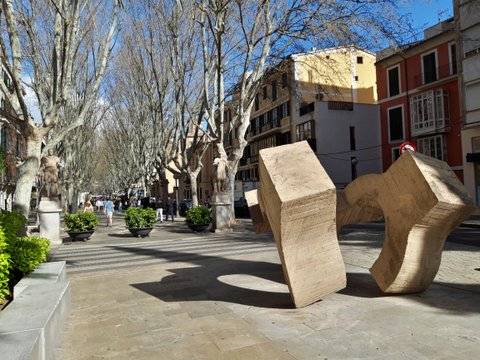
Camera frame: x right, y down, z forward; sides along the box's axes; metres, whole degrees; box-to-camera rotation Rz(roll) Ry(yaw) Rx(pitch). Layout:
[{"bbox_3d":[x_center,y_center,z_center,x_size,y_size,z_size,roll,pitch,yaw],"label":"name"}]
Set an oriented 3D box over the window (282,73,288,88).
[{"bbox_3d":[4.901,-10.764,39.000,0.200,1.450,1.150,-1,-2,-21],"label":"window"}]

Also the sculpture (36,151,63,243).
[{"bbox_3d":[-7.173,0.635,13.654,0.900,3.450,0.880,0,-3,-22],"label":"sculpture"}]

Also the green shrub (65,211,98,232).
[{"bbox_3d":[-6.310,1.621,14.348,1.230,0.800,1.230,0,-3,-22],"label":"green shrub"}]

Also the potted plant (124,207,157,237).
[{"bbox_3d":[-4.176,1.747,15.174,1.260,1.220,1.260,-1,-2,-21],"label":"potted plant"}]

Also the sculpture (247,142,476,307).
[{"bbox_3d":[1.850,0.590,6.200,3.350,2.360,2.800,-1,-3,-17],"label":"sculpture"}]

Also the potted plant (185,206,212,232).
[{"bbox_3d":[-1.905,1.808,16.454,1.240,1.170,1.240,0,-3,-22],"label":"potted plant"}]

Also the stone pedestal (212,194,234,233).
[{"bbox_3d":[-0.759,1.422,15.626,0.700,1.670,0.700,-1,-2,-21],"label":"stone pedestal"}]

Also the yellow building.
[{"bbox_3d":[8.408,-5.407,49.317,13.000,18.400,17.000,0,-3,-22],"label":"yellow building"}]

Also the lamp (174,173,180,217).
[{"bbox_3d":[-4.804,1.248,27.687,0.360,3.150,0.360,-1,-2,-21],"label":"lamp"}]

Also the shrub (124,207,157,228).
[{"bbox_3d":[-4.124,1.545,14.910,1.300,0.860,1.300,0,-3,-22],"label":"shrub"}]

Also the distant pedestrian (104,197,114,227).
[{"bbox_3d":[-7.533,1.820,20.751,0.520,1.720,0.360,-1,-2,-21],"label":"distant pedestrian"}]

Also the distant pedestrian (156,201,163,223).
[{"bbox_3d":[-5.348,2.014,23.901,0.500,1.680,0.420,0,-3,-22],"label":"distant pedestrian"}]

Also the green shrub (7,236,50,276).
[{"bbox_3d":[-3.773,1.358,6.400,0.700,0.640,0.780,-1,-2,-21],"label":"green shrub"}]

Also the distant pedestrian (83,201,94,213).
[{"bbox_3d":[-8.531,1.920,20.300,0.500,1.660,0.380,0,-3,-22],"label":"distant pedestrian"}]

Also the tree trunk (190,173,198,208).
[{"bbox_3d":[-3.536,1.093,28.139,0.500,3.250,0.500,-1,-2,-21],"label":"tree trunk"}]

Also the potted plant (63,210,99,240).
[{"bbox_3d":[-6.306,1.810,14.338,1.230,1.170,1.230,0,-3,-22],"label":"potted plant"}]

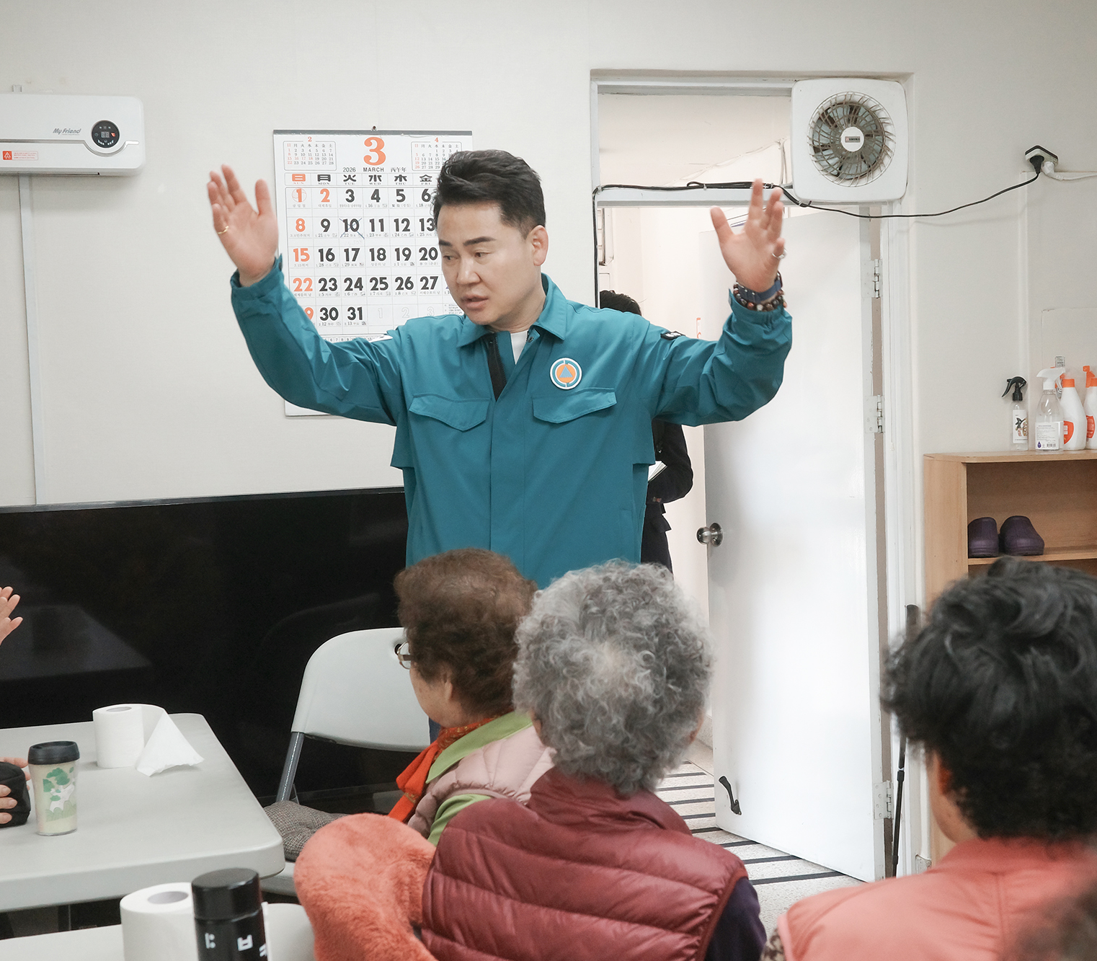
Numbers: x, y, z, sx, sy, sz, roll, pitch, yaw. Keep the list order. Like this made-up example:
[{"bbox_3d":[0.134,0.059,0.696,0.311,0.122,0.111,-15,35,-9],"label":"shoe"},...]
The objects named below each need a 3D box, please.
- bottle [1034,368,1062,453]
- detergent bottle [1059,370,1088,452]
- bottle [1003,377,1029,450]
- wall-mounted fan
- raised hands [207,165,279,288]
[{"bbox_3d":[1.466,-0.207,4.685,0.089,0.239,0.069,-2,3,-7],"label":"bottle"},{"bbox_3d":[1.535,-0.209,4.700,0.073,0.237,0.096,1,4,43],"label":"detergent bottle"},{"bbox_3d":[1.373,-0.195,4.706,0.076,0.219,0.051,-3,3,-17],"label":"bottle"},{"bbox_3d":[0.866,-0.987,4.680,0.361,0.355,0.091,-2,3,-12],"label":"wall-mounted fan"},{"bbox_3d":[-0.443,-0.372,2.340,0.088,0.170,0.060,-15,7,-30],"label":"raised hands"}]

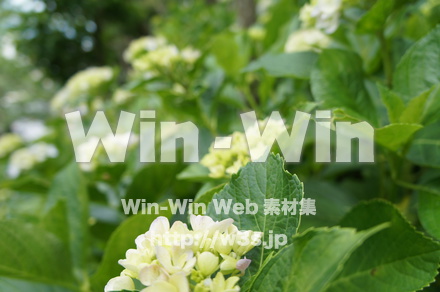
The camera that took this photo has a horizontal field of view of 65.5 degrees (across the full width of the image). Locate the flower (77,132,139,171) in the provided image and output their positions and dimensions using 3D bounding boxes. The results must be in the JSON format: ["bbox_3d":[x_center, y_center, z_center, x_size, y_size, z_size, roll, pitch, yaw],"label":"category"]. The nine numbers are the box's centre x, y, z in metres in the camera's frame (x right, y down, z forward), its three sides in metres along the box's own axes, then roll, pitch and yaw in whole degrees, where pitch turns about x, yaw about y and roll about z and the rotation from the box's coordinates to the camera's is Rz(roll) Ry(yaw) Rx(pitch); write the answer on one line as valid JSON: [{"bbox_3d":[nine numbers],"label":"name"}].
[{"bbox_3d":[-0.224,0.013,0.680,0.122,0.078,0.115,0,8,0],"label":"flower"}]

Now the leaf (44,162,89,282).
[{"bbox_3d":[-0.211,0.105,0.470,0.058,0.160,0.050,-2,8,-14],"label":"leaf"}]

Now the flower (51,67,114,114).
[{"bbox_3d":[-0.306,-0.123,0.760,0.140,0.100,0.130,0,8,0],"label":"flower"}]

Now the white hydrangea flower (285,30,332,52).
[{"bbox_3d":[0.200,-0.235,0.780,0.105,0.070,0.105,0,10,0],"label":"white hydrangea flower"}]

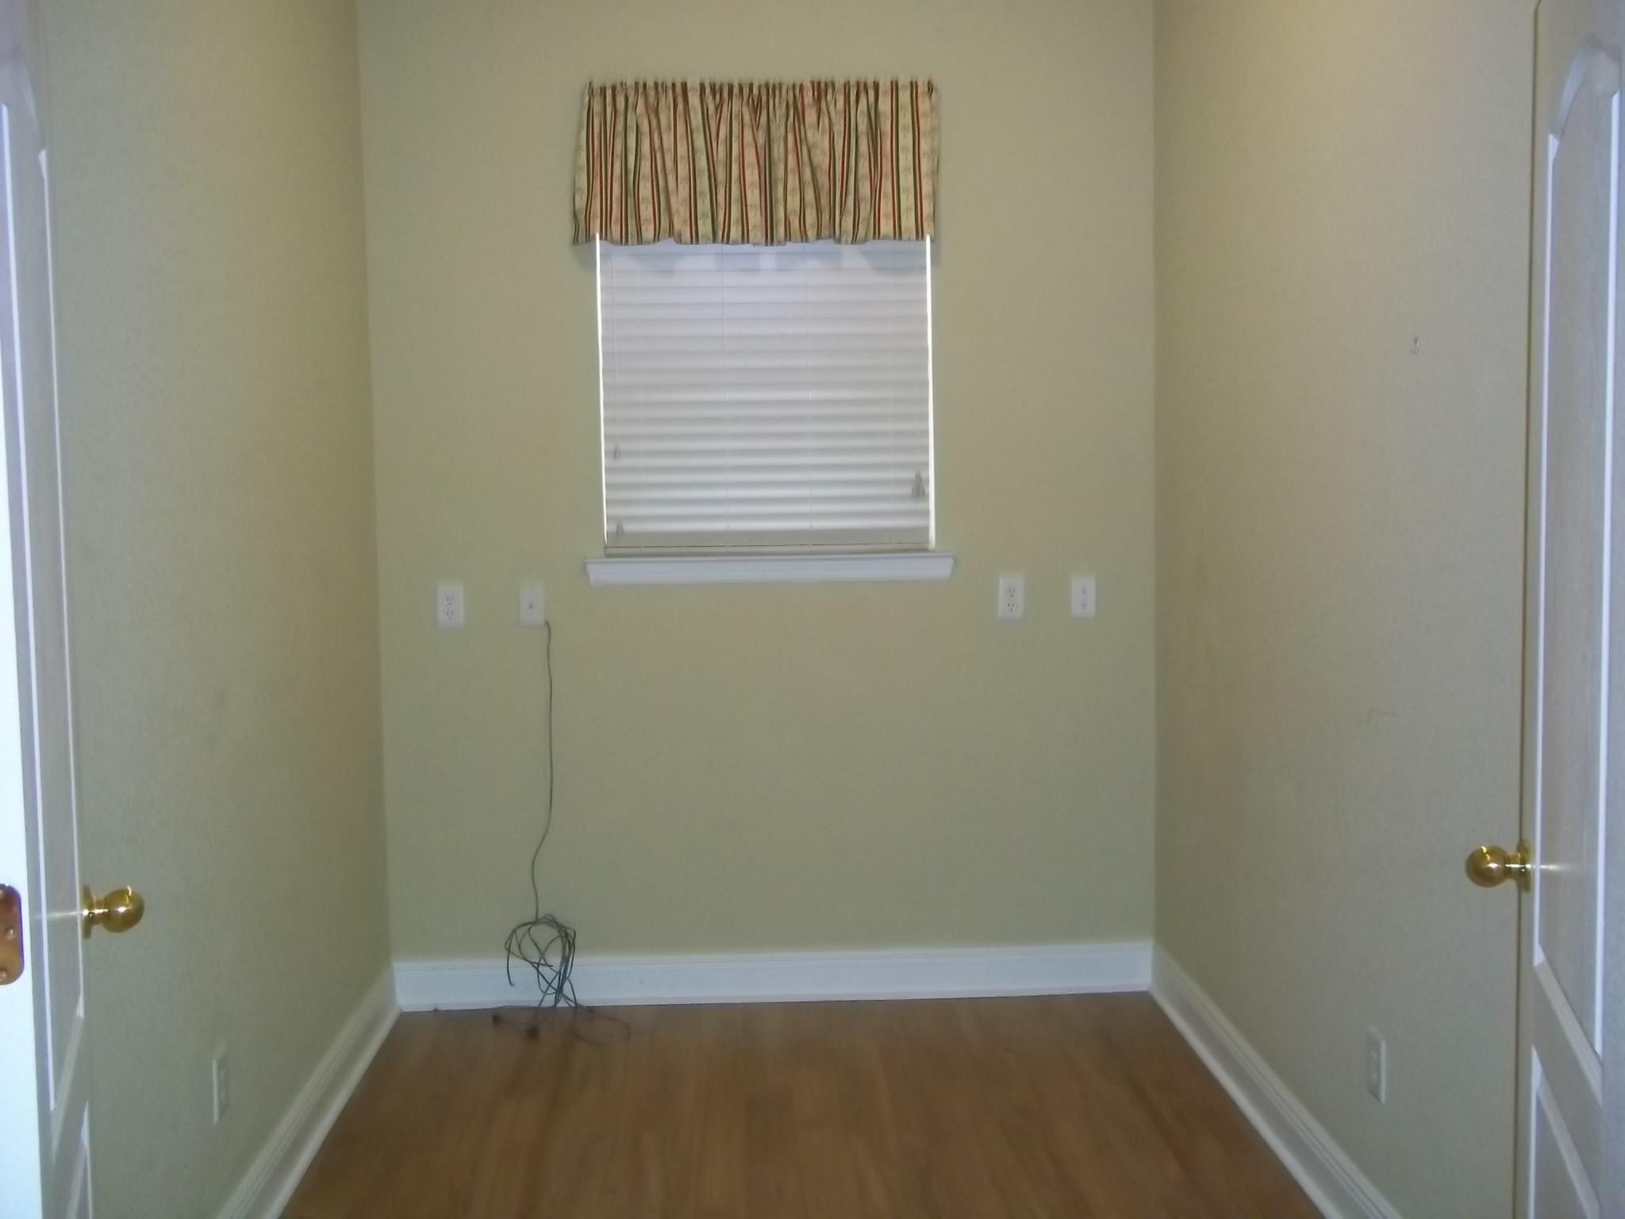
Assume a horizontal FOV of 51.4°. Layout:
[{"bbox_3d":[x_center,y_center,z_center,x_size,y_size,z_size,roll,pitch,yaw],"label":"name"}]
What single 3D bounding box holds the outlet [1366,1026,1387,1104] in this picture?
[{"bbox_3d":[1.023,0.827,3.058,0.008,0.115,0.070,-1,5,-3],"label":"outlet"}]

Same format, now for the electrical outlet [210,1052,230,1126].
[{"bbox_3d":[-1.067,0.866,3.040,0.008,0.115,0.070,-1,5,-3],"label":"electrical outlet"}]

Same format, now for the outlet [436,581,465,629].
[{"bbox_3d":[-0.968,-0.013,4.525,0.070,0.115,0.008,-1,5,-3],"label":"outlet"}]

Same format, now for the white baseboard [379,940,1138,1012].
[{"bbox_3d":[-0.099,1.015,4.654,2.076,0.138,0.016,-1,5,-3],"label":"white baseboard"}]

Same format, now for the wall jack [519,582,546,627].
[{"bbox_3d":[-0.752,-0.013,4.536,0.070,0.115,0.008,-1,5,-3],"label":"wall jack"}]

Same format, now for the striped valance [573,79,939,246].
[{"bbox_3d":[-0.146,-1.162,4.422,0.945,0.420,0.100,-1,5,-3],"label":"striped valance"}]

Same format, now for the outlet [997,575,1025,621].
[{"bbox_3d":[0.540,-0.032,4.601,0.070,0.115,0.008,-1,5,-3],"label":"outlet"}]

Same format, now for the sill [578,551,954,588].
[{"bbox_3d":[-0.113,-0.109,4.545,0.985,0.085,0.100,-1,5,-3],"label":"sill"}]

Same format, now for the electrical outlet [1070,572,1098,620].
[{"bbox_3d":[0.739,-0.034,4.610,0.070,0.115,0.008,-1,5,-3],"label":"electrical outlet"}]

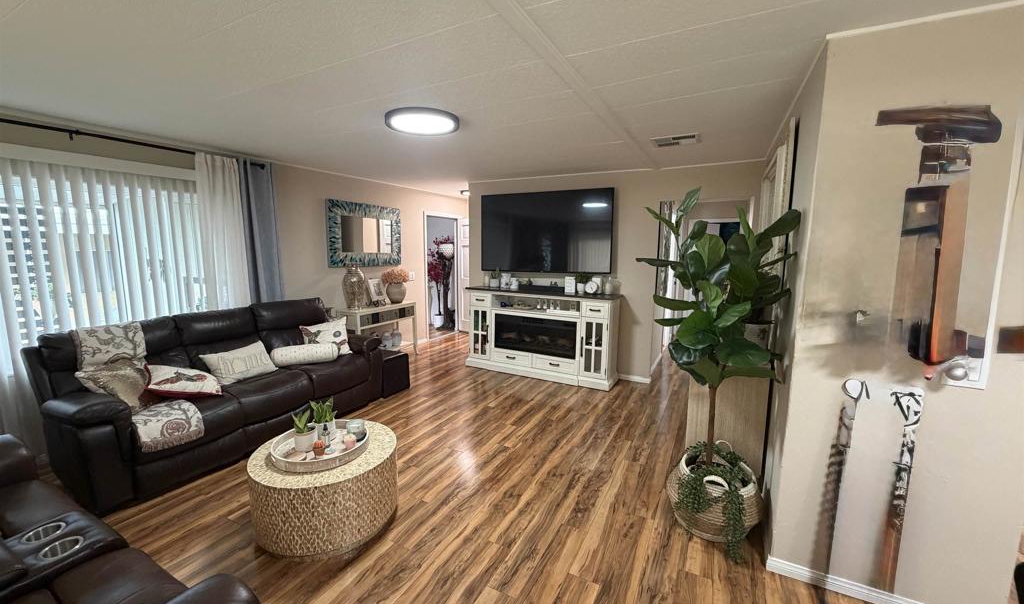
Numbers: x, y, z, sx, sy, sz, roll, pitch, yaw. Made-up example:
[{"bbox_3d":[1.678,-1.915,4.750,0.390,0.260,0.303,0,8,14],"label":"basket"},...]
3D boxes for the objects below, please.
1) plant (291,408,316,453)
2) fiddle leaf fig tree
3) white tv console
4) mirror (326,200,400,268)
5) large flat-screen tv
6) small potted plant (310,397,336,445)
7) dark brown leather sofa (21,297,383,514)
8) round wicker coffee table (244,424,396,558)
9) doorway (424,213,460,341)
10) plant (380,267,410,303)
[{"bbox_3d":[-1.144,0.707,2.265,0.124,0.215,0.124,5,9,27],"label":"plant"},{"bbox_3d":[1.030,0.143,2.192,0.697,1.413,0.636,5,8,28],"label":"fiddle leaf fig tree"},{"bbox_3d":[0.332,0.368,4.901,1.815,0.967,0.460,5,9,27],"label":"white tv console"},{"bbox_3d":[-1.862,-0.858,5.349,0.044,0.786,1.174,5,8,28],"label":"mirror"},{"bbox_3d":[0.367,-0.831,4.958,1.692,0.944,0.060,5,9,27],"label":"large flat-screen tv"},{"bbox_3d":[-1.045,0.644,2.312,0.136,0.247,0.130,5,8,28],"label":"small potted plant"},{"bbox_3d":[-2.182,0.563,3.332,0.970,0.960,2.075,5,9,27],"label":"dark brown leather sofa"},{"bbox_3d":[-1.045,1.008,2.350,0.759,0.373,0.759,1,8,0],"label":"round wicker coffee table"},{"bbox_3d":[-1.164,-0.405,6.826,0.111,2.020,0.925,5,8,28],"label":"doorway"},{"bbox_3d":[-1.500,-0.192,5.427,0.330,0.460,0.360,1,8,0],"label":"plant"}]

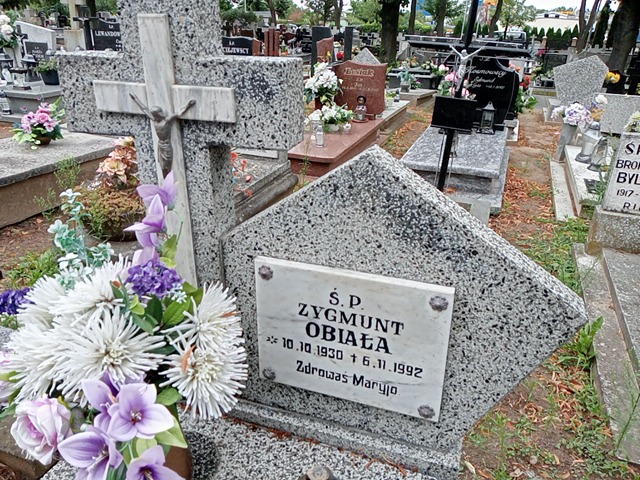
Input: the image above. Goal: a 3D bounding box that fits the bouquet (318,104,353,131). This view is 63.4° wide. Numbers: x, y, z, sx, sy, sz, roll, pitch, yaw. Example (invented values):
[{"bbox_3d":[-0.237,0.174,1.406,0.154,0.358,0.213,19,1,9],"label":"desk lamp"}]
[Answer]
[{"bbox_3d":[0.140,-1.333,5.635,0.455,0.293,0.387,8,25,18],"label":"bouquet"}]

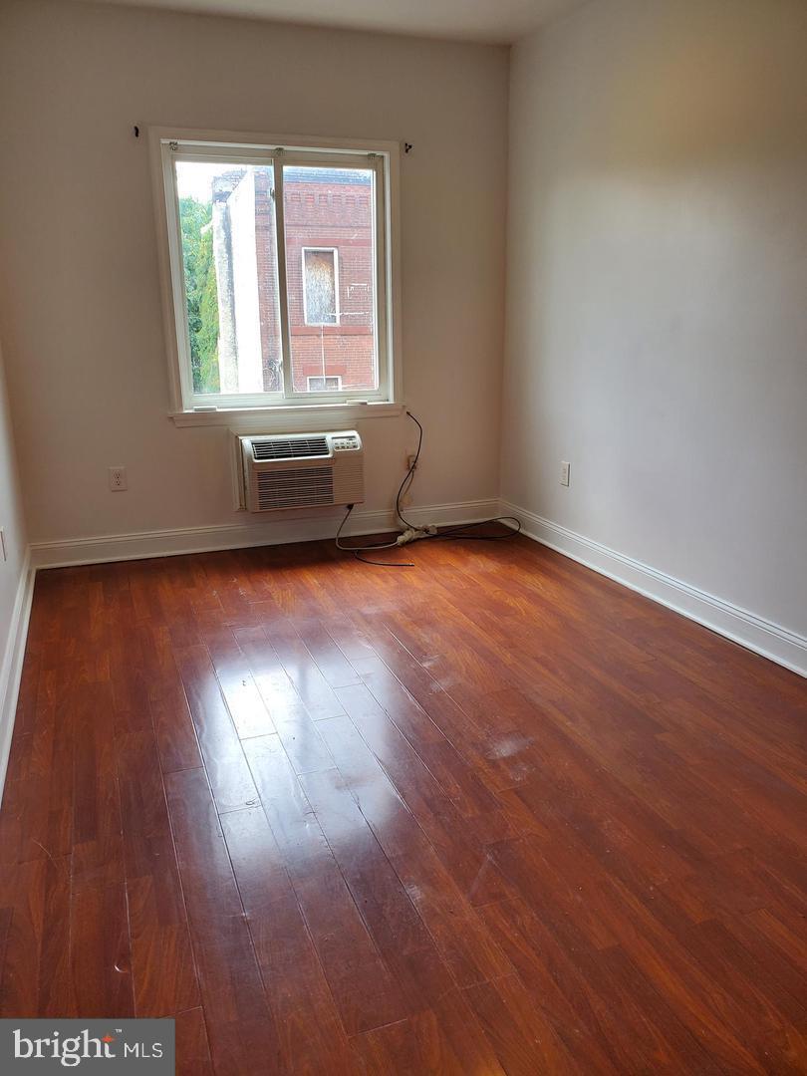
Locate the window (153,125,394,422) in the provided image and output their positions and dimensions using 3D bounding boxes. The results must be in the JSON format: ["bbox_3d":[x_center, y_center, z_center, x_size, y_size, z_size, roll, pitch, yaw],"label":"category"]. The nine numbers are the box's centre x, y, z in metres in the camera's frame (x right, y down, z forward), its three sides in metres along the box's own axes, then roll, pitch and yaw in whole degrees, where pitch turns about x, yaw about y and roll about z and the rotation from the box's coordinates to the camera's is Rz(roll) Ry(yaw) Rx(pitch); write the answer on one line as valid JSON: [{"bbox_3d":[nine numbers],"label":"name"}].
[{"bbox_3d":[-0.645,-1.423,4.474,1.283,1.403,0.100,-6,17,-20],"label":"window"}]

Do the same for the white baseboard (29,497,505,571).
[{"bbox_3d":[-0.682,-0.038,4.812,2.797,0.145,0.028,-6,17,-20],"label":"white baseboard"}]

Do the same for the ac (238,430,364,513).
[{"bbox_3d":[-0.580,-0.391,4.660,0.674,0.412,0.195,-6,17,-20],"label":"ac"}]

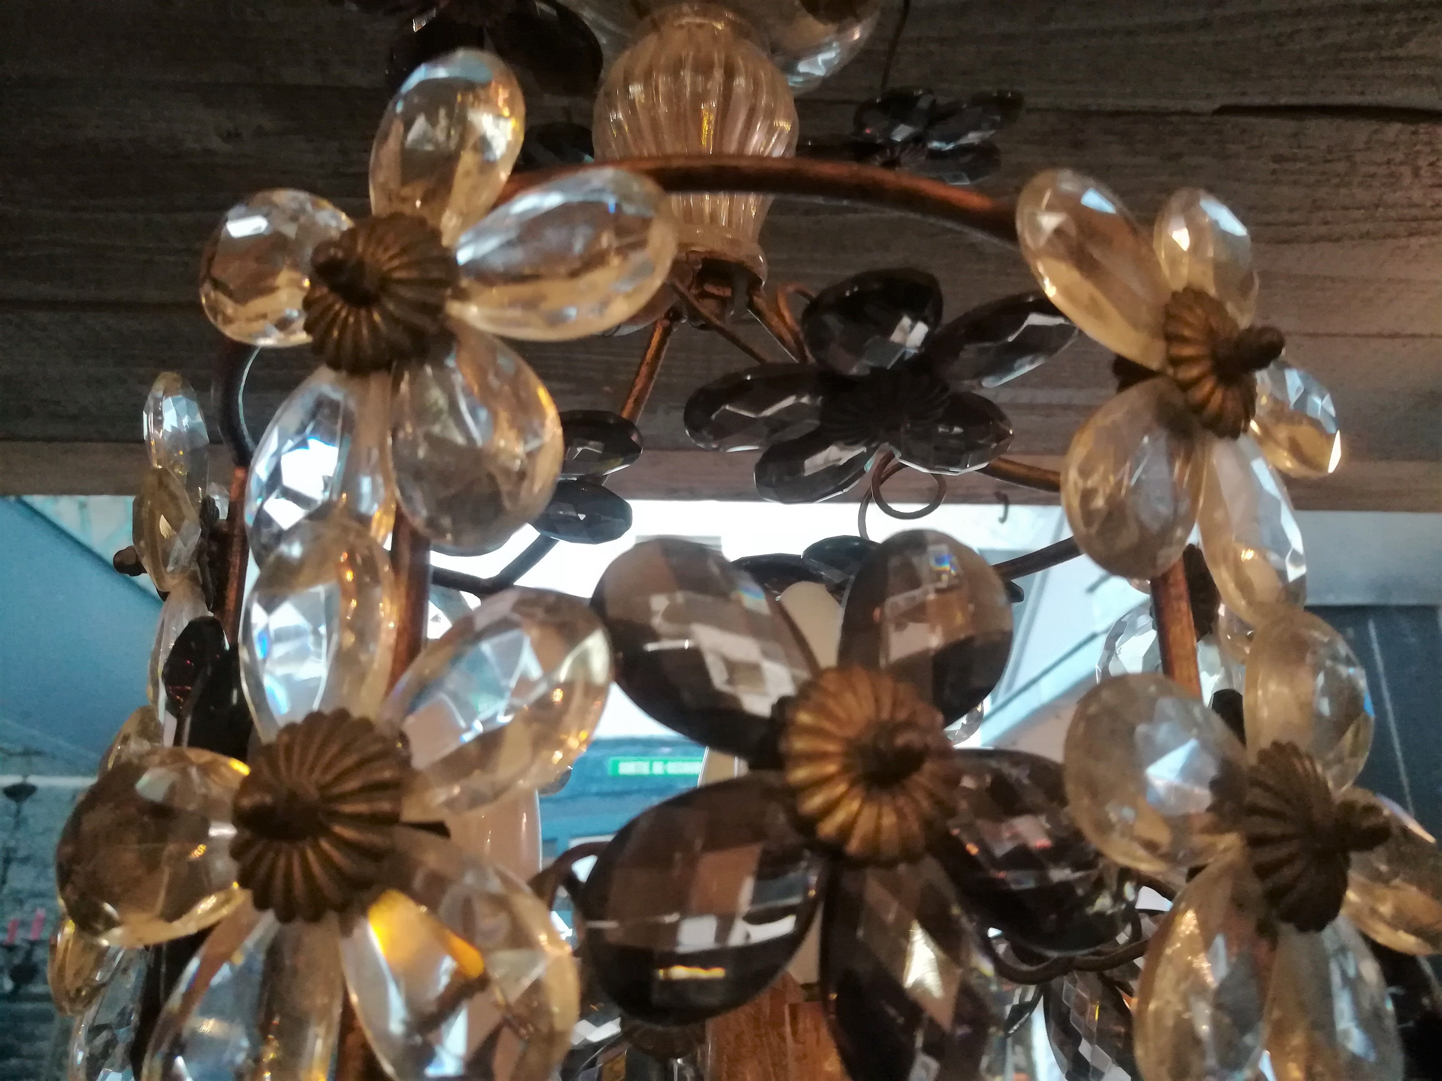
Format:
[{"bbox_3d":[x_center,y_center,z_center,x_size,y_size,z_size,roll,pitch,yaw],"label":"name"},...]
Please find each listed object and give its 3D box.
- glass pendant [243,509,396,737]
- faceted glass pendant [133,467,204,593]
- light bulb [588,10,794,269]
[{"bbox_3d":[-0.095,0.021,0.257,0.039,0.062,0.023,-4,-20,16],"label":"glass pendant"},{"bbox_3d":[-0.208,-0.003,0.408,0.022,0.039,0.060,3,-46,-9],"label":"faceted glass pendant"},{"bbox_3d":[-0.013,-0.202,0.563,0.106,0.162,0.106,1,-20,0],"label":"light bulb"}]

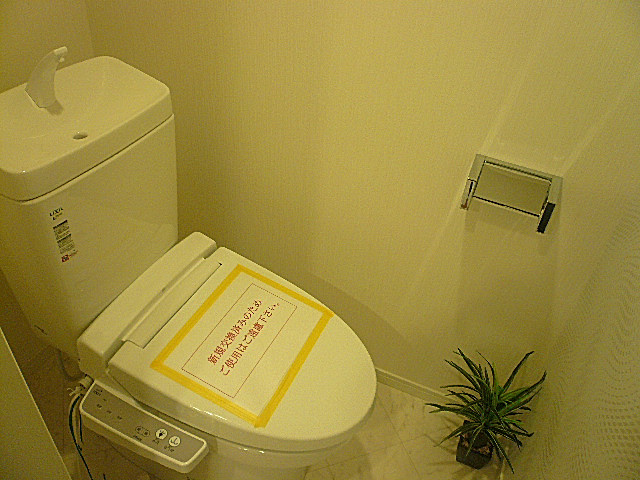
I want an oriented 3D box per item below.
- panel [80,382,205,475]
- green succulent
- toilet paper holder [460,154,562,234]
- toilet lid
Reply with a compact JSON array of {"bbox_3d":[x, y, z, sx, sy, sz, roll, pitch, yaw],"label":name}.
[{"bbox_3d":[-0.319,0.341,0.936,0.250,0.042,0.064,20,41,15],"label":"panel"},{"bbox_3d":[0.395,0.440,1.271,0.245,0.305,0.210,20,41,15],"label":"green succulent"},{"bbox_3d":[0.356,-0.089,0.972,0.162,0.064,0.102,20,41,15],"label":"toilet paper holder"},{"bbox_3d":[-0.104,0.221,1.018,0.448,0.075,0.380,22,41,13],"label":"toilet lid"}]

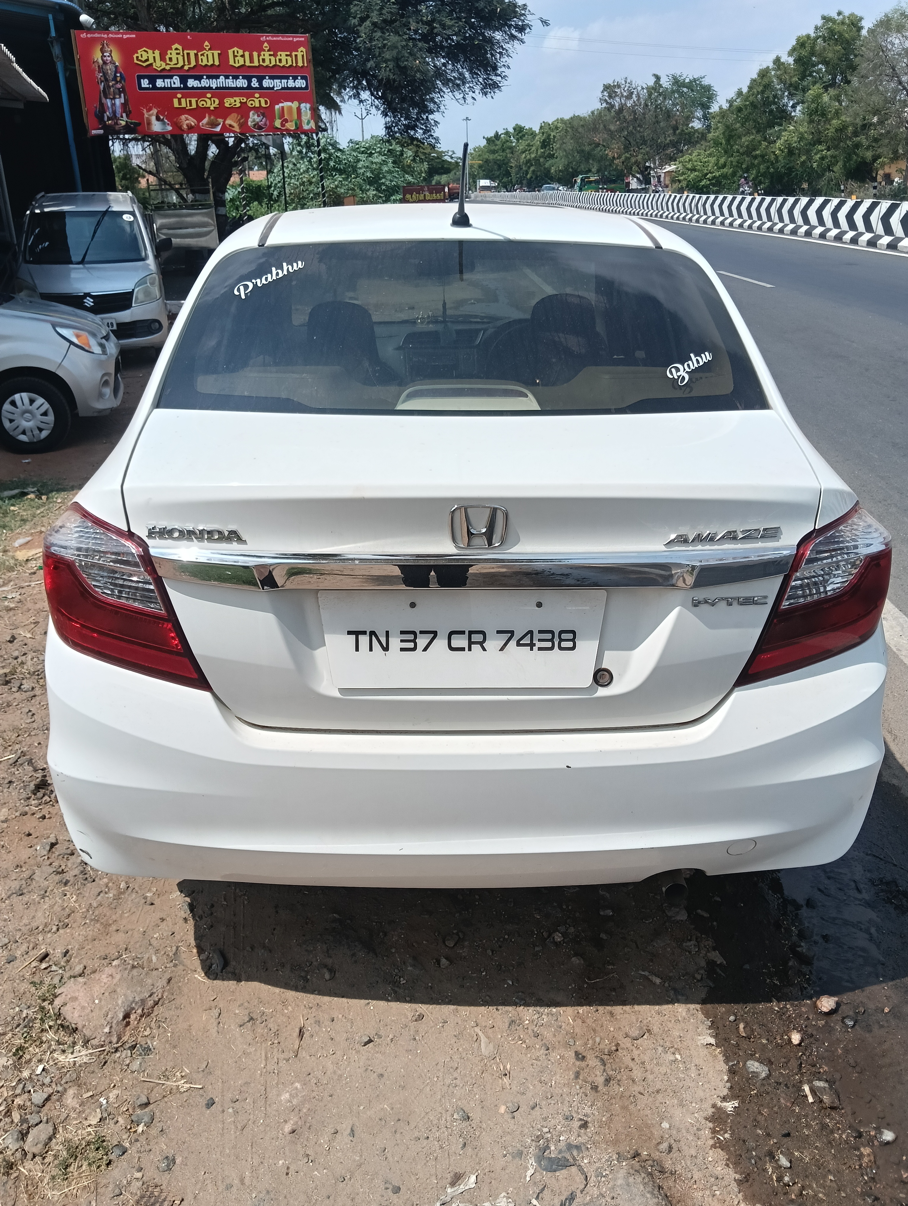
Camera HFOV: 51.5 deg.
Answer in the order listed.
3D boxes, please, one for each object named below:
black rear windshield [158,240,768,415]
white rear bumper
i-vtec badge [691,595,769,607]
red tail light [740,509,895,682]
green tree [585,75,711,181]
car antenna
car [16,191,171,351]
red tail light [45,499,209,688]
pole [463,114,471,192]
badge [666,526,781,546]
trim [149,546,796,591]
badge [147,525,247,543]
[{"bbox_3d":[0.026,-0.632,2.099,1.220,0.120,0.680,0,48,-1],"label":"black rear windshield"},{"bbox_3d":[0.037,0.280,1.939,1.640,0.460,0.430,0,24,-1],"label":"white rear bumper"},{"bbox_3d":[0.499,-0.003,1.699,0.138,0.020,0.008,-2,24,-5],"label":"i-vtec badge"},{"bbox_3d":[0.682,-0.025,1.802,0.320,0.290,0.250,-5,24,-12],"label":"red tail light"},{"bbox_3d":[16.781,-40.525,80.486,10.300,9.200,9.000,4,24,9],"label":"green tree"},{"bbox_3d":[0.019,-1.065,2.416,0.055,0.200,0.160,0,24,-1],"label":"car antenna"},{"bbox_3d":[-3.951,-3.635,10.451,1.500,1.690,3.600,-7,25,-15],"label":"car"},{"bbox_3d":[-0.618,-0.015,1.777,0.320,0.290,0.250,4,24,10],"label":"red tail light"},{"bbox_3d":[1.769,-57.509,122.179,1.100,9.500,0.400,0,24,-1],"label":"pole"},{"bbox_3d":[0.471,-0.116,1.644,0.205,0.026,0.010,-4,24,-10],"label":"badge"},{"bbox_3d":[0.040,-0.065,1.639,1.155,0.070,0.090,0,24,-1],"label":"trim"},{"bbox_3d":[-0.446,-0.117,1.632,0.174,0.025,0.010,4,24,10],"label":"badge"}]

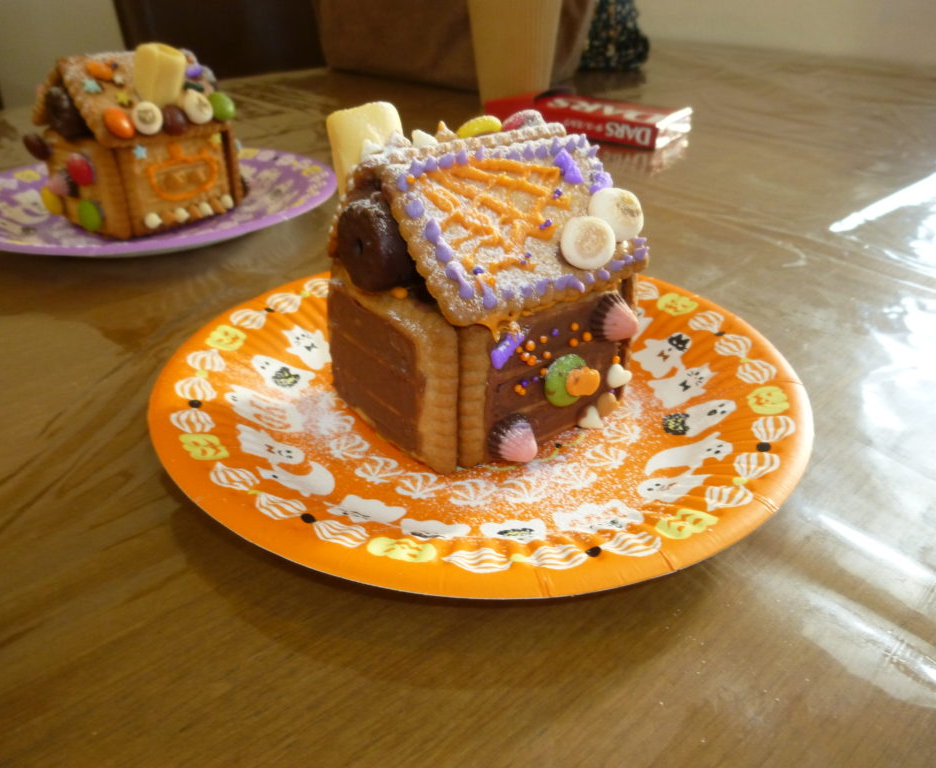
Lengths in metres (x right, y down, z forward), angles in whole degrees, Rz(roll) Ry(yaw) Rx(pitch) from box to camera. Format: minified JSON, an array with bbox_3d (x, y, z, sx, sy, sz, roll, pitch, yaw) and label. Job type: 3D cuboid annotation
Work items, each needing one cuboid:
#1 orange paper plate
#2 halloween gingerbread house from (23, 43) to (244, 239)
[{"bbox_3d":[0.004,-0.001,0.218,0.180,0.017,0.180,0,31,0],"label":"orange paper plate"},{"bbox_3d":[-0.154,-0.123,0.356,0.067,0.079,0.072,22,37,32],"label":"halloween gingerbread house"}]

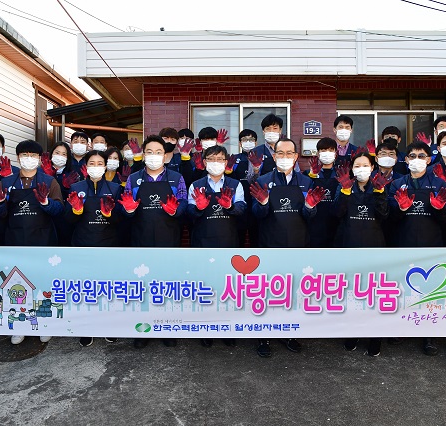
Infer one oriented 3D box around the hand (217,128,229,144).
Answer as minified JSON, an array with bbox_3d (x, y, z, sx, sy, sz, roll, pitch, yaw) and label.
[{"bbox_3d":[0.005,-0.789,4.400,0.125,0.165,0.070,0,9,-3],"label":"hand"}]

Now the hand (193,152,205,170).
[{"bbox_3d":[-0.227,-0.498,4.120,0.115,0.185,0.070,-12,2,-5],"label":"hand"}]

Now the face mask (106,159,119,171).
[{"bbox_3d":[-1.062,-0.462,4.120,0.140,0.110,0.080,0,2,-2],"label":"face mask"}]

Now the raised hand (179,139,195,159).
[{"bbox_3d":[-0.350,-0.635,4.200,0.140,0.195,0.070,10,2,-3],"label":"raised hand"}]

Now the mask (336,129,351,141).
[{"bbox_3d":[1.192,-0.768,4.200,0.145,0.115,0.080,0,2,13],"label":"mask"}]

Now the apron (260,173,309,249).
[{"bbox_3d":[0.491,0.105,3.460,0.420,0.820,0.220,0,2,5],"label":"apron"}]

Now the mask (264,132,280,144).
[{"bbox_3d":[0.503,-0.772,4.420,0.150,0.113,0.090,0,1,3],"label":"mask"}]

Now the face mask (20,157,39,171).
[{"bbox_3d":[-1.612,-0.411,3.560,0.155,0.115,0.080,-1,2,-23],"label":"face mask"}]

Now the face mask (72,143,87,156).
[{"bbox_3d":[-1.481,-0.655,4.400,0.150,0.115,0.090,0,1,-14],"label":"face mask"}]

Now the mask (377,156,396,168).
[{"bbox_3d":[1.484,-0.458,3.870,0.155,0.105,0.090,0,1,14],"label":"mask"}]

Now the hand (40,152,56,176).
[{"bbox_3d":[-1.597,-0.441,3.880,0.125,0.205,0.075,-16,2,-19],"label":"hand"}]

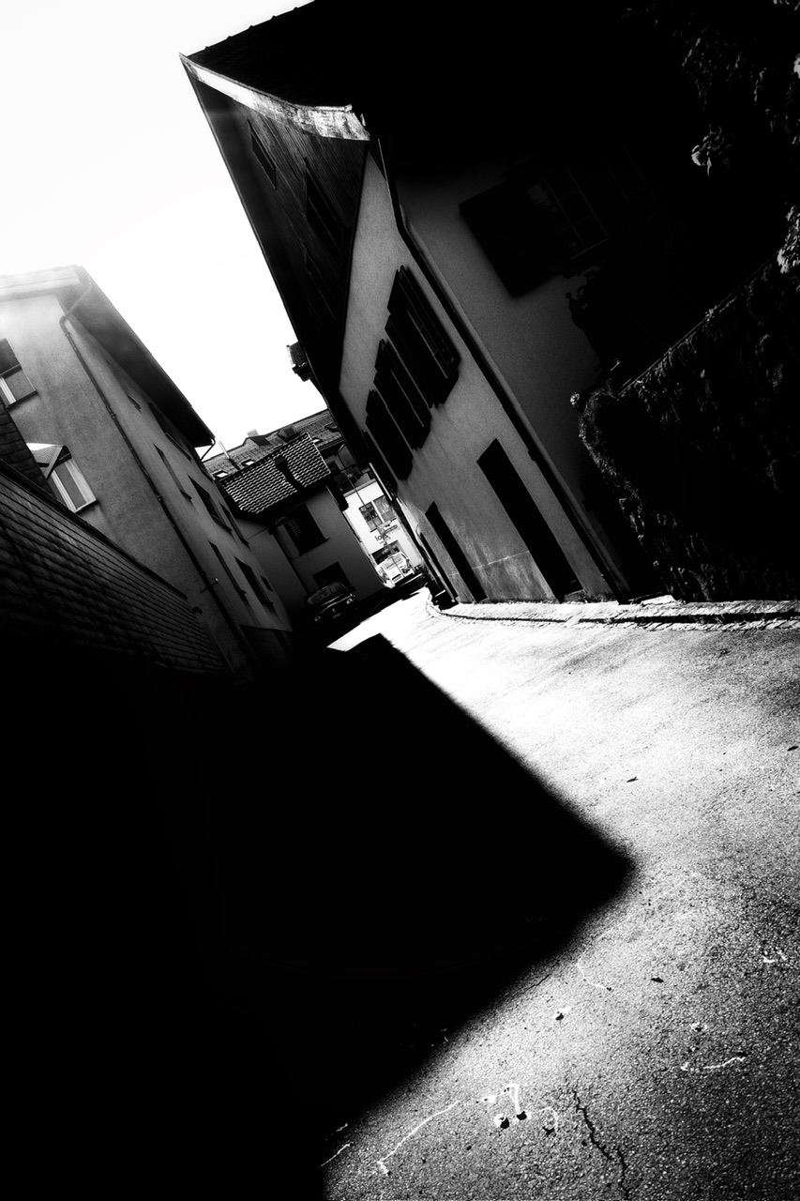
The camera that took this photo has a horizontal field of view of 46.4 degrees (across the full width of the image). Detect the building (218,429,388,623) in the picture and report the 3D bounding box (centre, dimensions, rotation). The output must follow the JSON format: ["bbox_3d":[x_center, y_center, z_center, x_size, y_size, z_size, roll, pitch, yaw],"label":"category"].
[{"bbox_3d":[-4.280,-2.921,42.235,5.000,7.900,6.400,-30,-2,0],"label":"building"}]

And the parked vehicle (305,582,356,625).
[{"bbox_3d":[-2.348,0.241,32.570,1.740,1.470,4.100,-30,2,-4],"label":"parked vehicle"}]

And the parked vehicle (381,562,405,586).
[{"bbox_3d":[-0.348,-1.631,51.113,1.780,1.620,4.300,-30,0,3],"label":"parked vehicle"}]

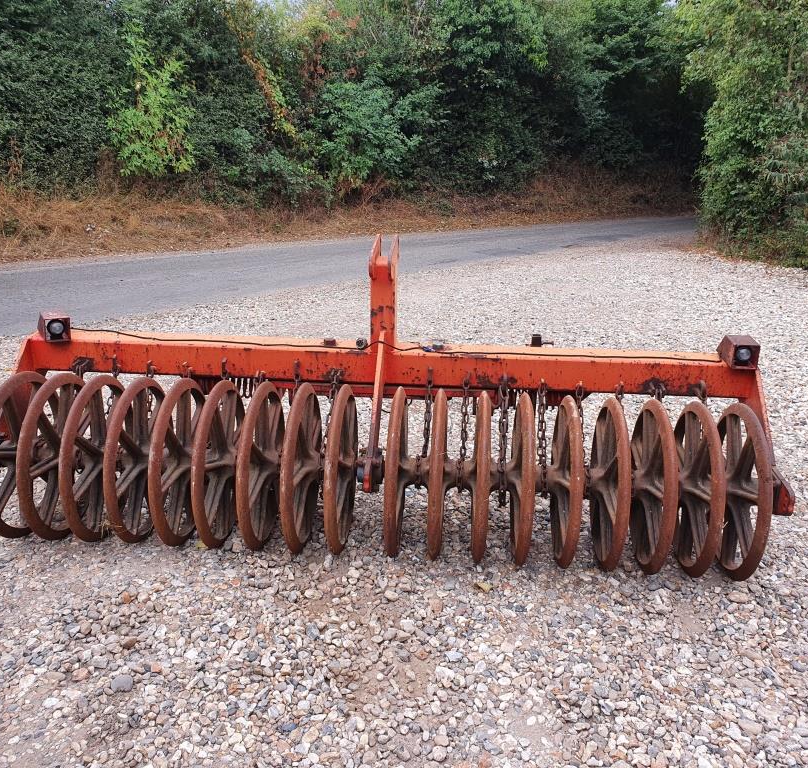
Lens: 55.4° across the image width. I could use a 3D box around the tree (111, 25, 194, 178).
[{"bbox_3d":[-5.041,-5.703,15.417,1.750,3.050,1.500,3,16,3],"label":"tree"}]

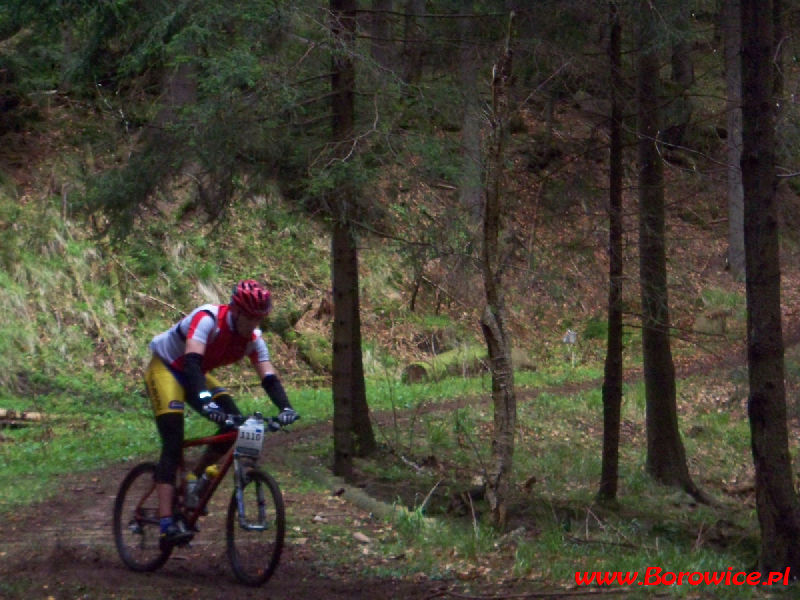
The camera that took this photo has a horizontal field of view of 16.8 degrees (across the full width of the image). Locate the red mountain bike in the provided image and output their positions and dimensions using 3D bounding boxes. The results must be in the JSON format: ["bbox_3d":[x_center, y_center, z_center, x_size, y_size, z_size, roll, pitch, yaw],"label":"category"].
[{"bbox_3d":[-1.180,1.140,16.000,0.620,1.020,1.740,0,0,-39],"label":"red mountain bike"}]

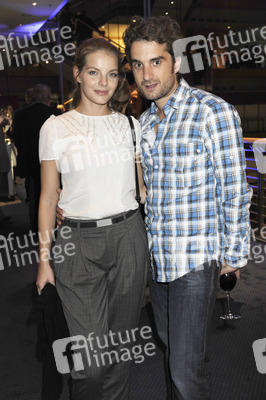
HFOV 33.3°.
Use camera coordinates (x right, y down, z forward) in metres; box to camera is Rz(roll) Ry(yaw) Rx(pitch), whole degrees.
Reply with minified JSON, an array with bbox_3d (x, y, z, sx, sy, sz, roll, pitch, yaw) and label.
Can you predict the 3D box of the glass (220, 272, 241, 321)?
[{"bbox_3d":[0.353,0.344,1.630,0.075,0.185,0.075,-3,-2,0],"label":"glass"}]

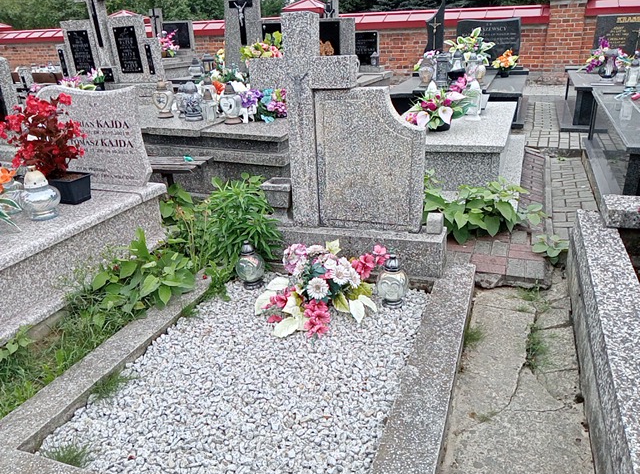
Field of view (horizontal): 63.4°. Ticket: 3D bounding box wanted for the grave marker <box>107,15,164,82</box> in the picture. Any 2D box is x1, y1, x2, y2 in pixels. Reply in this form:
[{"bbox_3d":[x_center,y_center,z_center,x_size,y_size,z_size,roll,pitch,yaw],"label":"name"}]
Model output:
[{"bbox_3d":[-2.022,-2.060,5.689,0.580,0.680,0.130,6,24,20],"label":"grave marker"}]

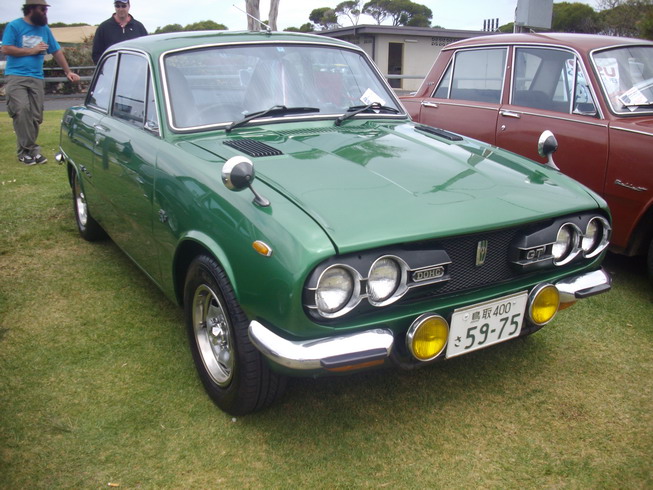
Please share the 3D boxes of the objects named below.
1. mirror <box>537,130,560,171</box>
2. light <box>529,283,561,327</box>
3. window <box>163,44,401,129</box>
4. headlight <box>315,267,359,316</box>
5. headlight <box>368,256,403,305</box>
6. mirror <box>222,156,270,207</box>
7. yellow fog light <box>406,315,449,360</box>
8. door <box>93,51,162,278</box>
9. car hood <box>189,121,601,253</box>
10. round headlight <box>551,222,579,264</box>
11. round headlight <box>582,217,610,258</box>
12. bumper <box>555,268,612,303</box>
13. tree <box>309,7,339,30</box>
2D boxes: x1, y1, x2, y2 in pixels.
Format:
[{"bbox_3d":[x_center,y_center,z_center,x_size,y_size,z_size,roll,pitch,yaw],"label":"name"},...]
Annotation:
[{"bbox_3d":[0.913,-0.384,2.809,0.115,0.145,0.160,-9,19,-30],"label":"mirror"},{"bbox_3d":[0.731,0.203,2.420,0.152,0.152,0.085,-10,20,-29],"label":"light"},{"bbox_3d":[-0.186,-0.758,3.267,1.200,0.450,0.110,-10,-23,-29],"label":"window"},{"bbox_3d":[0.028,0.129,1.965,0.150,0.150,0.080,-9,19,-30],"label":"headlight"},{"bbox_3d":[0.166,0.099,2.099,0.157,0.157,0.100,-10,20,-29],"label":"headlight"},{"bbox_3d":[-0.255,-0.194,2.117,0.115,0.145,0.160,-9,19,-30],"label":"mirror"},{"bbox_3d":[0.303,0.275,2.183,0.152,0.152,0.085,-10,20,-29],"label":"yellow fog light"},{"bbox_3d":[-0.918,-0.421,3.346,0.190,0.950,1.080,-10,20,-29],"label":"door"},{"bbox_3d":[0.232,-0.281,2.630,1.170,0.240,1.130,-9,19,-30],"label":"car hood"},{"bbox_3d":[0.825,-0.012,2.464,0.157,0.157,0.100,-10,20,-29],"label":"round headlight"},{"bbox_3d":[0.992,-0.028,2.537,0.150,0.150,0.080,-9,19,-30],"label":"round headlight"},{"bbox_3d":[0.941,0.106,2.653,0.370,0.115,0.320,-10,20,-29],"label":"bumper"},{"bbox_3d":[-0.310,-21.450,72.000,3.100,6.000,3.100,1,16,0],"label":"tree"}]

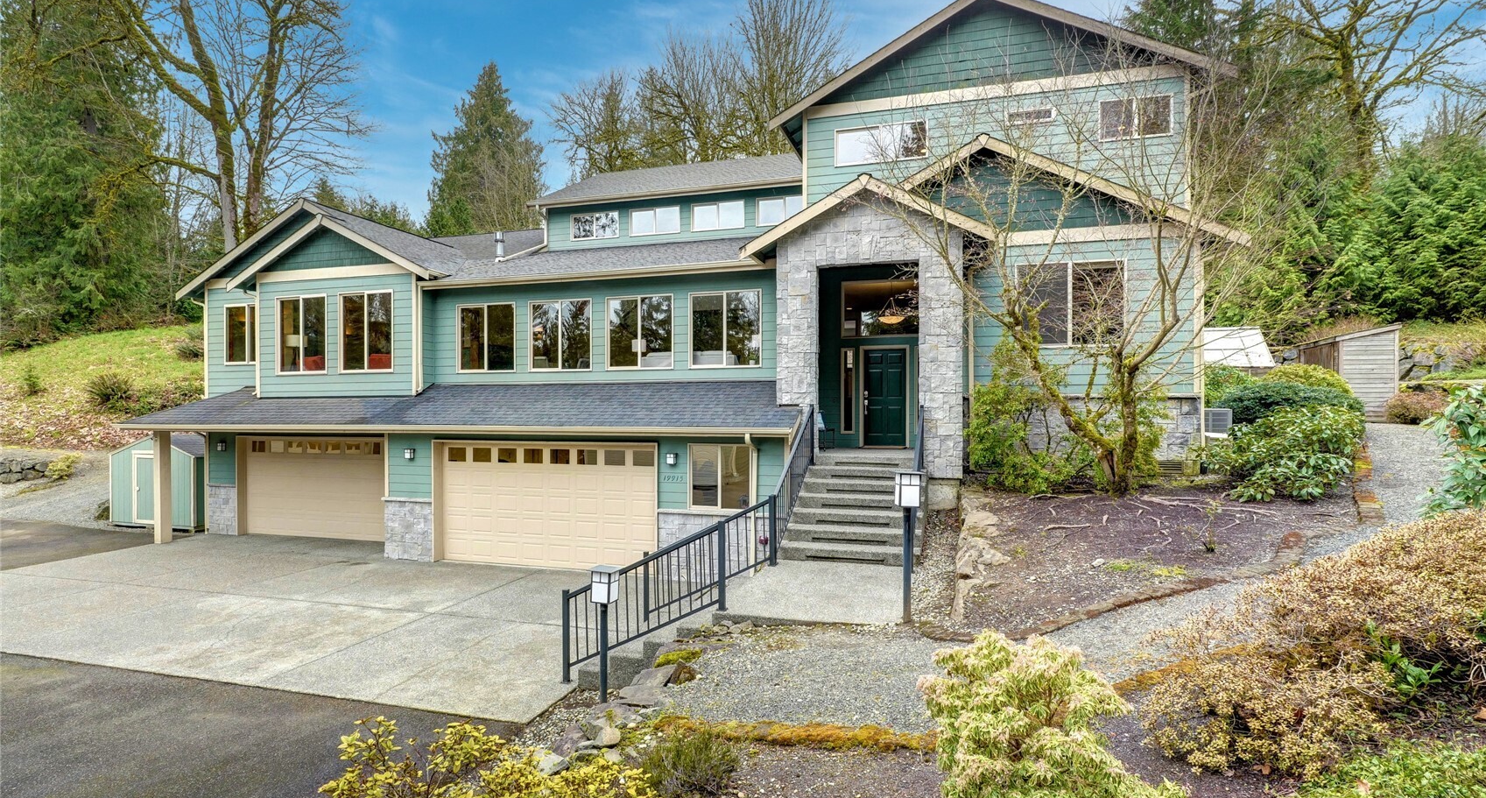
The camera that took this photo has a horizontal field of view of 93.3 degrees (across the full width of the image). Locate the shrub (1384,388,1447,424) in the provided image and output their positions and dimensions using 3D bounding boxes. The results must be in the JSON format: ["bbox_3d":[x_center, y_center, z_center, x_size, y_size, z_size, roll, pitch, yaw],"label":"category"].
[{"bbox_3d":[16.500,0.170,17.200,1.300,0.880,1.200,0,0,16],"label":"shrub"}]

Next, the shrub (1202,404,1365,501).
[{"bbox_3d":[7.750,0.620,10.000,2.100,1.300,1.800,0,0,16],"label":"shrub"}]

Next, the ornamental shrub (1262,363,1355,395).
[{"bbox_3d":[13.400,-0.080,16.600,1.850,1.500,1.750,0,0,16],"label":"ornamental shrub"}]

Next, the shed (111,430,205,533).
[{"bbox_3d":[-14.700,2.100,19.000,3.000,2.440,2.600,0,0,16],"label":"shed"}]

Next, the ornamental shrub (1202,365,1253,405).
[{"bbox_3d":[11.550,0.000,17.000,1.650,1.600,1.550,0,0,16],"label":"ornamental shrub"}]

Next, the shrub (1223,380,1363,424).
[{"bbox_3d":[11.500,0.200,14.700,2.600,1.200,2.000,0,0,16],"label":"shrub"}]

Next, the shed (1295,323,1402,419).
[{"bbox_3d":[16.440,-0.660,19.070,1.500,2.570,2.000,0,0,12],"label":"shed"}]

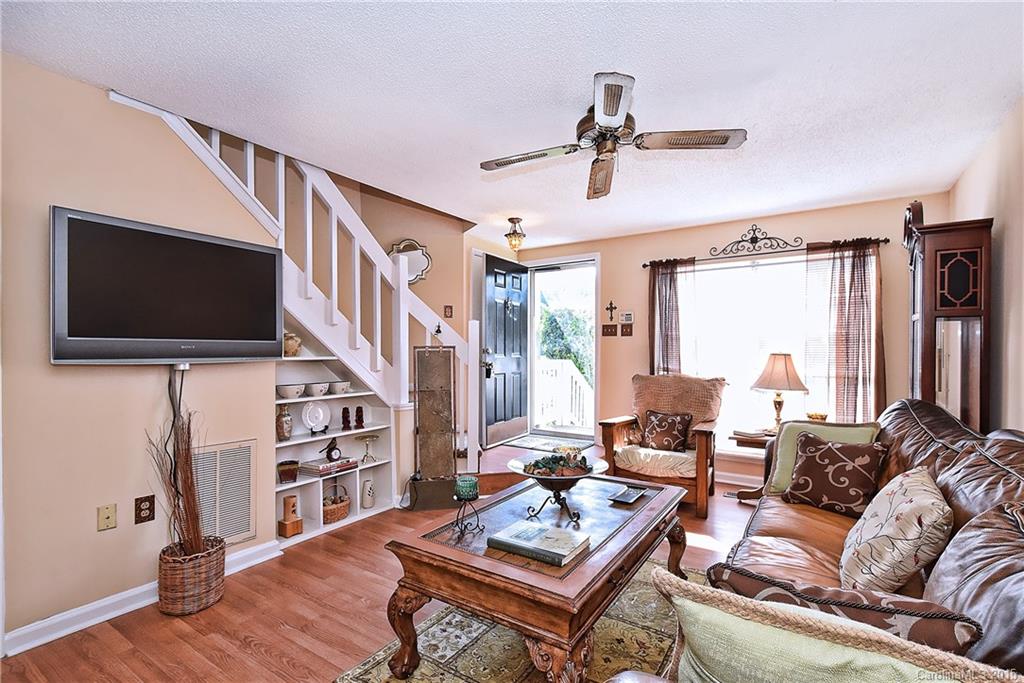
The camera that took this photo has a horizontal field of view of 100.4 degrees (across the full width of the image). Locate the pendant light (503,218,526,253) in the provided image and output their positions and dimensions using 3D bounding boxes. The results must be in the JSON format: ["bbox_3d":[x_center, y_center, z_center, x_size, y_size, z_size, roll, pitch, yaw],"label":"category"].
[{"bbox_3d":[0.031,-0.965,3.916,0.200,0.320,0.200,0,0,0],"label":"pendant light"}]

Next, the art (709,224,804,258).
[{"bbox_3d":[2.196,-0.945,3.876,0.750,0.250,0.020,0,0,37],"label":"art"}]

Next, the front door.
[{"bbox_3d":[-0.049,0.097,4.882,0.050,2.030,0.910,0,0,37],"label":"front door"}]

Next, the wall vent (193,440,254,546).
[{"bbox_3d":[-1.584,0.847,2.306,0.030,0.565,0.390,0,-1,36],"label":"wall vent"}]

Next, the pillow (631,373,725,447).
[{"bbox_3d":[1.371,0.577,3.648,0.720,0.550,0.200,0,-19,36],"label":"pillow"}]

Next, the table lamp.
[{"bbox_3d":[2.182,0.424,3.480,0.410,0.670,0.410,0,-1,36],"label":"table lamp"}]

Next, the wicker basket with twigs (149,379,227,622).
[{"bbox_3d":[-1.577,0.756,2.093,0.260,1.040,0.310,0,-1,36],"label":"wicker basket with twigs"}]

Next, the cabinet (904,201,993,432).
[{"bbox_3d":[2.580,0.217,2.553,0.310,2.180,0.470,0,-1,36],"label":"cabinet"}]

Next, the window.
[{"bbox_3d":[2.192,0.135,3.866,1.690,1.750,0.120,0,-1,36],"label":"window"}]

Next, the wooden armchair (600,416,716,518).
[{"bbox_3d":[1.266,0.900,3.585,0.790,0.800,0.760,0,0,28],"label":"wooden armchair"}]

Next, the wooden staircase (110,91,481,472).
[{"bbox_3d":[-1.371,-0.015,3.099,1.100,2.300,2.450,0,-1,36],"label":"wooden staircase"}]

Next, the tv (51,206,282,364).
[{"bbox_3d":[-1.661,-0.229,2.183,0.100,0.650,0.965,0,0,33],"label":"tv"}]

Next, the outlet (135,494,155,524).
[{"bbox_3d":[-1.793,0.825,2.088,0.010,0.122,0.075,0,0,37],"label":"outlet"}]

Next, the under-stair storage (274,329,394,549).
[{"bbox_3d":[-1.270,0.572,3.014,0.280,1.425,0.870,0,0,37],"label":"under-stair storage"}]

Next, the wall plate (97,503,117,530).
[{"bbox_3d":[-1.875,0.820,1.978,0.010,0.114,0.070,0,0,37],"label":"wall plate"}]

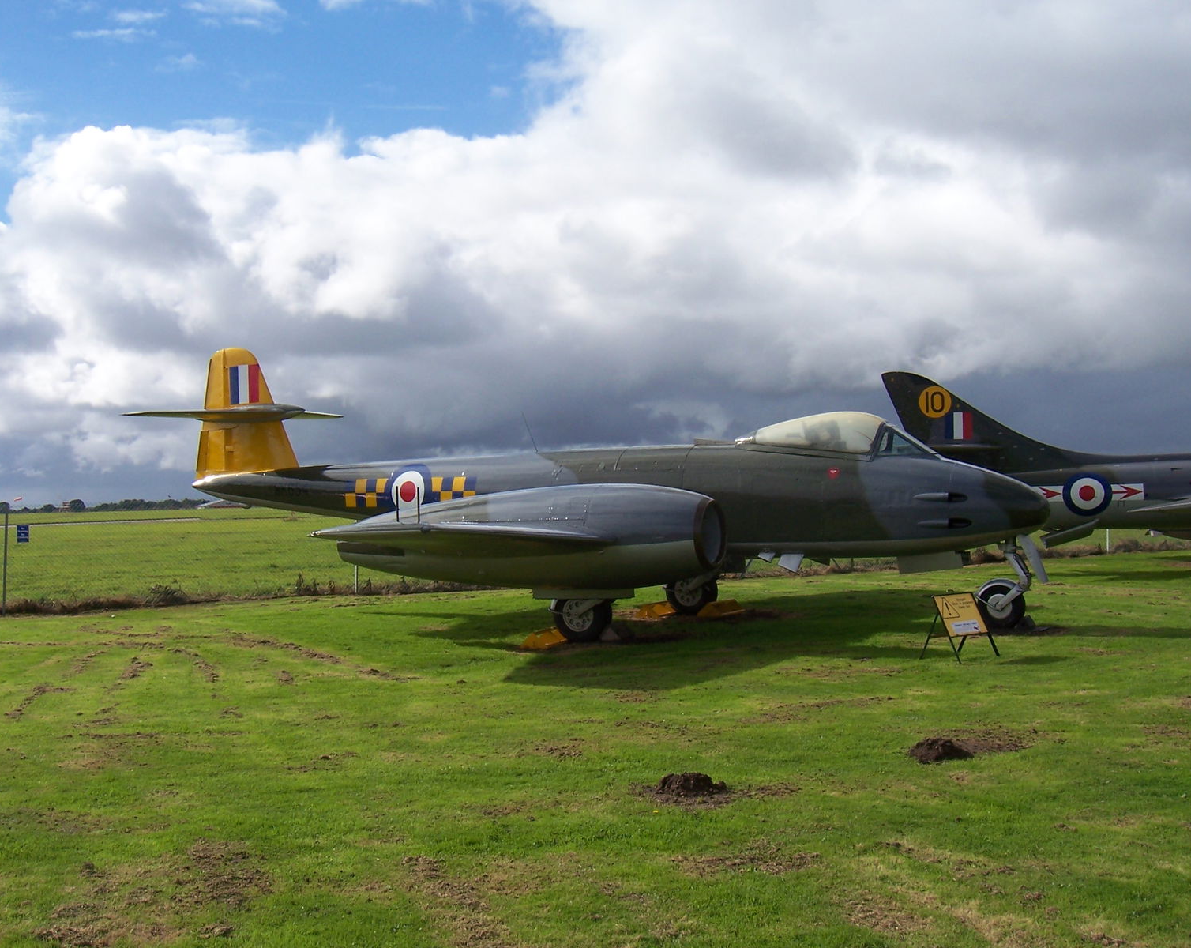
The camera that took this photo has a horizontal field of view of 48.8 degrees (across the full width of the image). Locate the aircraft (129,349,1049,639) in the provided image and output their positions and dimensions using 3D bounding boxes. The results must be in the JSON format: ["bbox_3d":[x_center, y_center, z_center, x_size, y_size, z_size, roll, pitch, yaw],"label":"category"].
[{"bbox_3d":[-0.680,0.027,18.576,13.590,4.080,11.330,-1,0,28],"label":"aircraft"}]

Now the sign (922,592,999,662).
[{"bbox_3d":[3.611,1.509,13.023,0.682,0.628,0.455,0,-1,-42],"label":"sign"}]

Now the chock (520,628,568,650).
[{"bbox_3d":[-0.635,2.030,16.200,0.380,0.190,0.740,-2,-1,19],"label":"chock"}]

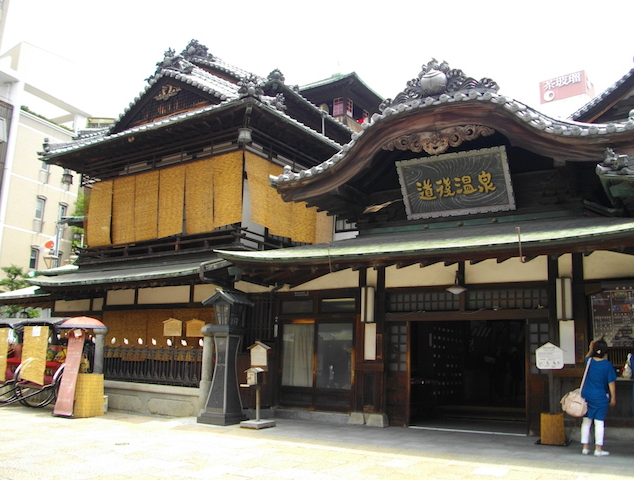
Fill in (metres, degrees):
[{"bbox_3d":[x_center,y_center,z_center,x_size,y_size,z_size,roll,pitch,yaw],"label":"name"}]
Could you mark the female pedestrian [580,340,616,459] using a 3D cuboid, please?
[{"bbox_3d":[3.919,2.189,8.250,0.480,1.570,0.380,-5,-13,32],"label":"female pedestrian"}]

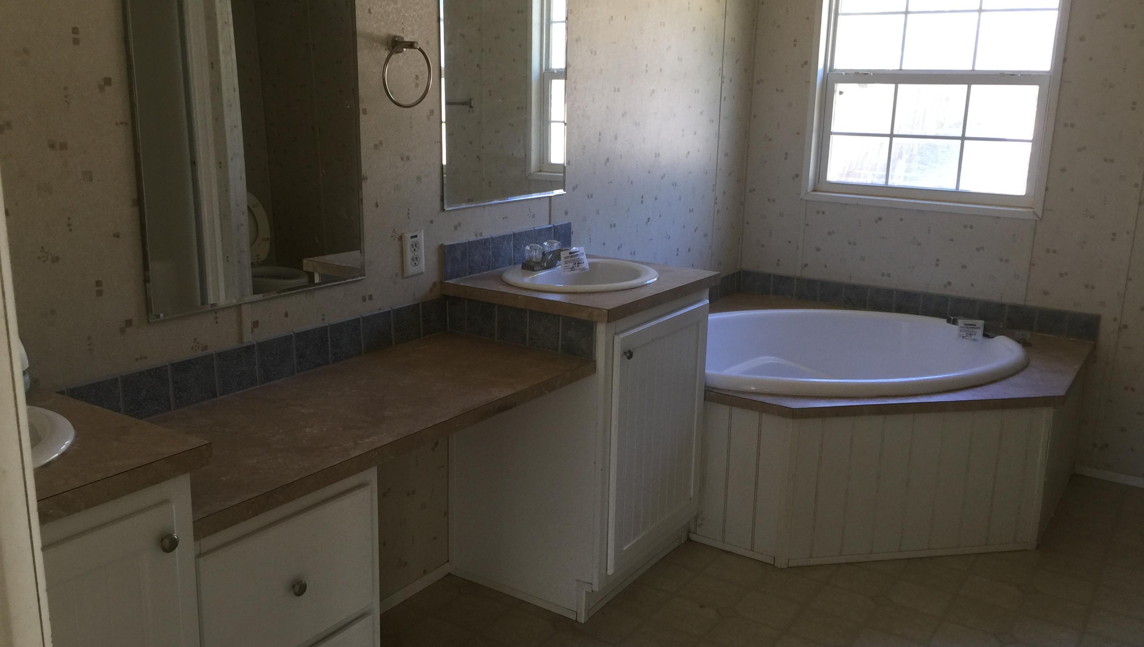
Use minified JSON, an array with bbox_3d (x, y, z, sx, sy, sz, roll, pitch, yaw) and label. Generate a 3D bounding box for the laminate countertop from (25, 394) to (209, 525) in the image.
[{"bbox_3d":[-0.958,0.216,1.331,0.543,0.034,0.656,10,16,32],"label":"laminate countertop"}]

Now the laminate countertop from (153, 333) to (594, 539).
[{"bbox_3d":[-0.480,0.186,2.114,0.499,0.034,1.204,10,16,32],"label":"laminate countertop"}]

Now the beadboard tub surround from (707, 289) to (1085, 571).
[{"bbox_3d":[0.978,0.359,3.533,1.474,0.541,1.493,10,16,32],"label":"beadboard tub surround"}]

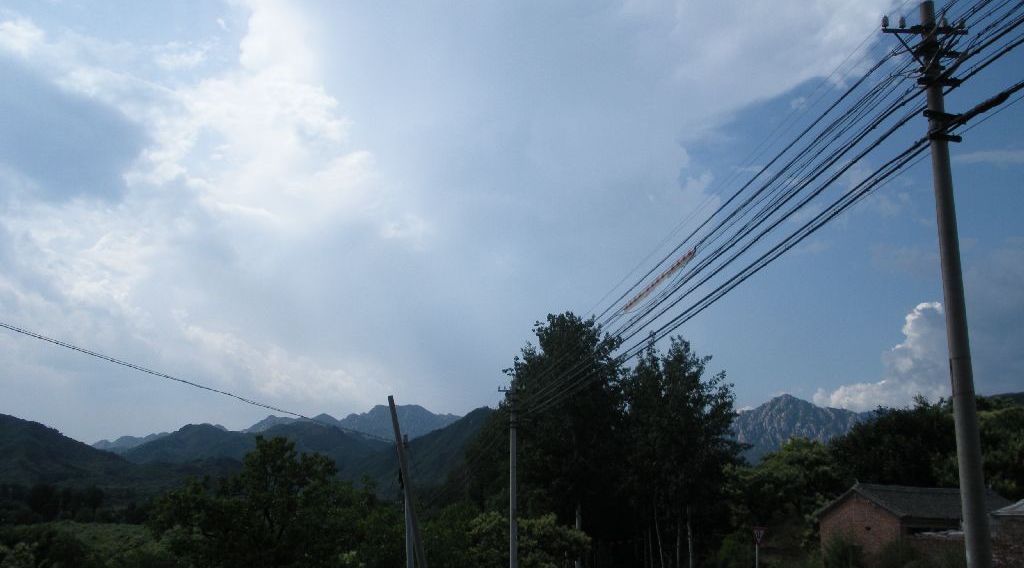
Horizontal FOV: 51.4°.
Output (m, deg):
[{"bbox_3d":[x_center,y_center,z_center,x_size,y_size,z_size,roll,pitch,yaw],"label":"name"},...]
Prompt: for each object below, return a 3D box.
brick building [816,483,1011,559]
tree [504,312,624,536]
[{"bbox_3d":[19.535,11.732,50.293,9.400,4.150,4.900,9,-17,-30],"label":"brick building"},{"bbox_3d":[2.940,9.134,59.629,6.700,15.400,6.500,0,-15,0],"label":"tree"}]

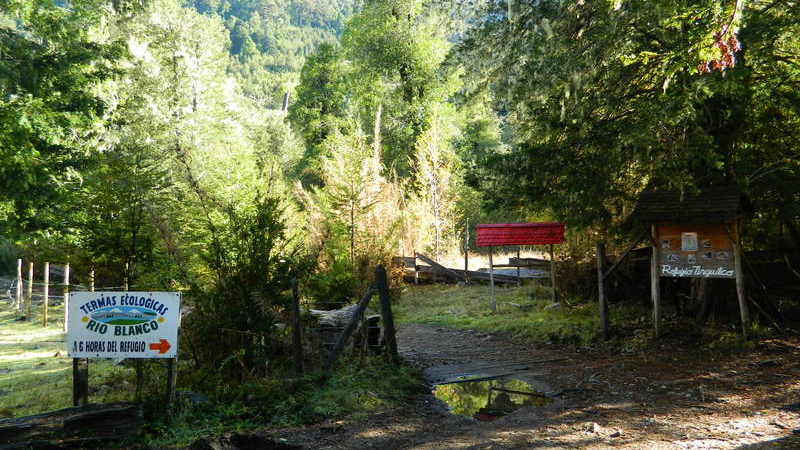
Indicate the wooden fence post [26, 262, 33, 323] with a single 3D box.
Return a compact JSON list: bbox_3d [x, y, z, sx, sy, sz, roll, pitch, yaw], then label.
[{"bbox_3d":[-8.473,1.528,13.241,0.090,1.357,0.090,0,-3,0],"label":"wooden fence post"}]

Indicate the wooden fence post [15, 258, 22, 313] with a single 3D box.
[{"bbox_3d":[-9.396,1.495,14.241,0.090,1.362,0.090,0,-3,0],"label":"wooden fence post"}]

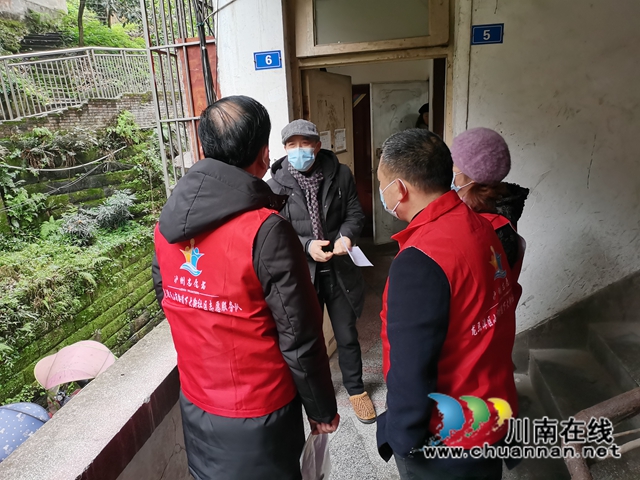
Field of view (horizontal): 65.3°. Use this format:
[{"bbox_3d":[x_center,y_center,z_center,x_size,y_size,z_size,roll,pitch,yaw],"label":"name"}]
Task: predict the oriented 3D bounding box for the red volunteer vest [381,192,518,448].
[{"bbox_3d":[0.376,0.200,1.490,0.320,0.700,0.480,13,22,43],"label":"red volunteer vest"}]

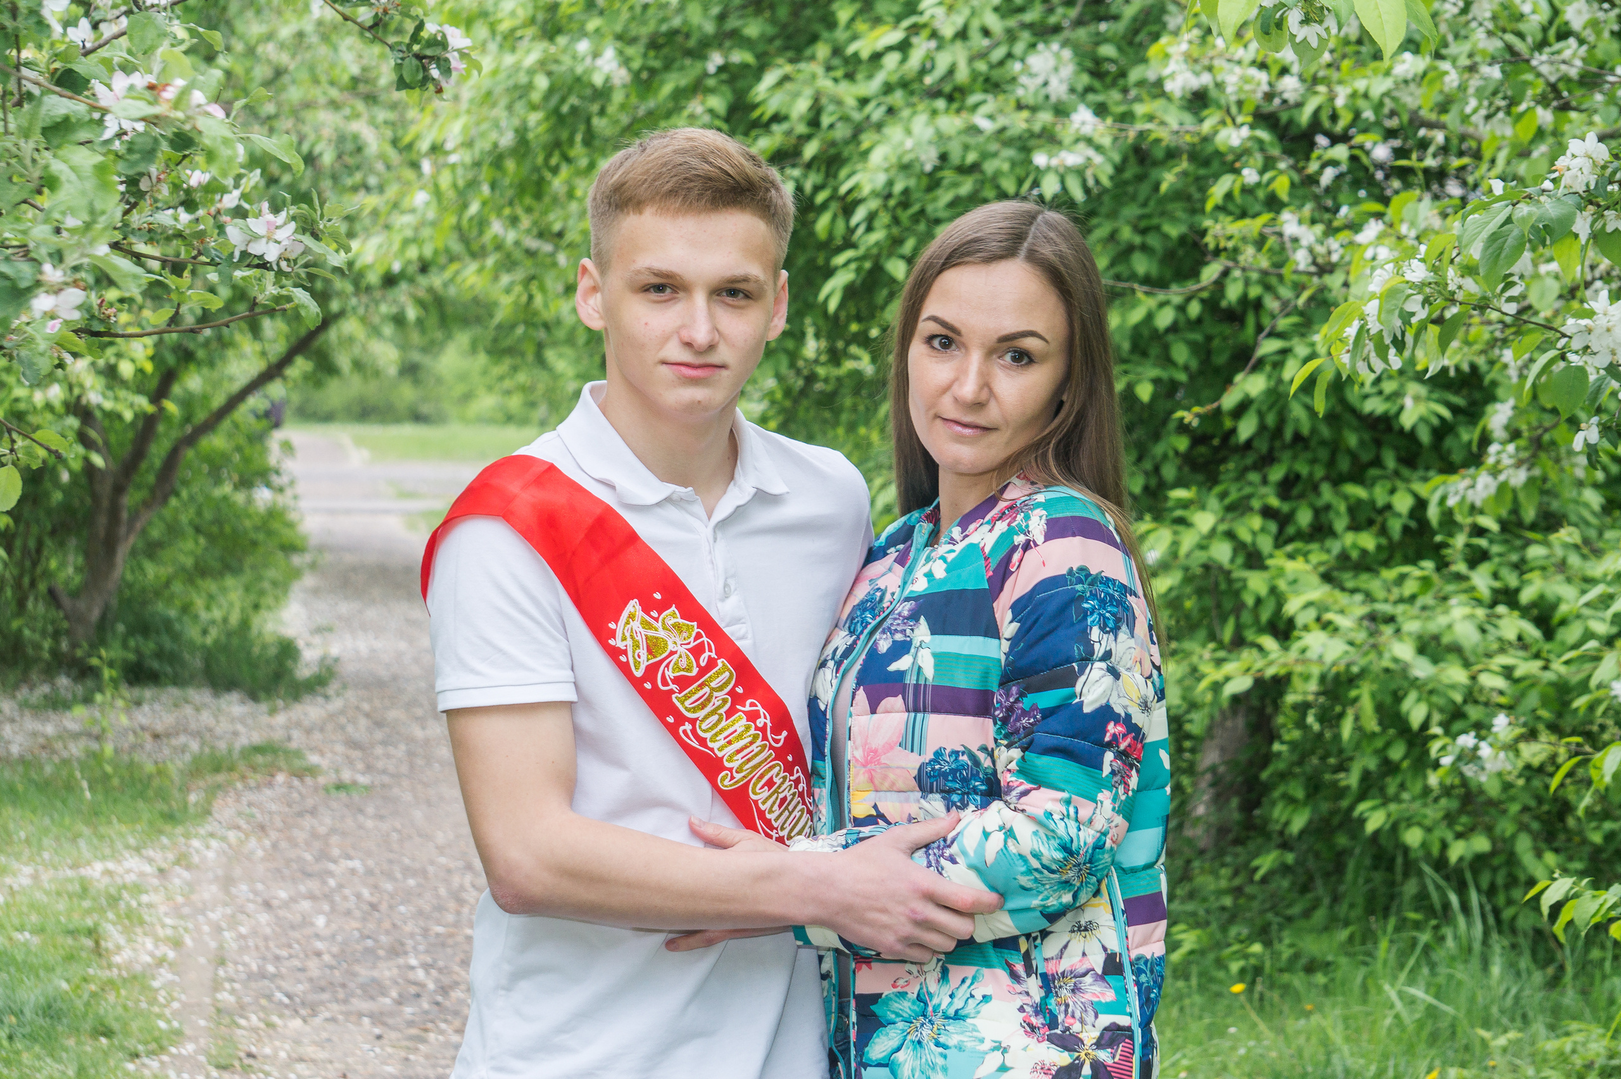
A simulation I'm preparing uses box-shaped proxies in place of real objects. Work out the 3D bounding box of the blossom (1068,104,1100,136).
[{"bbox_3d":[0.516,-0.791,8.400,0.060,0.057,0.050,0,3,3],"label":"blossom"}]

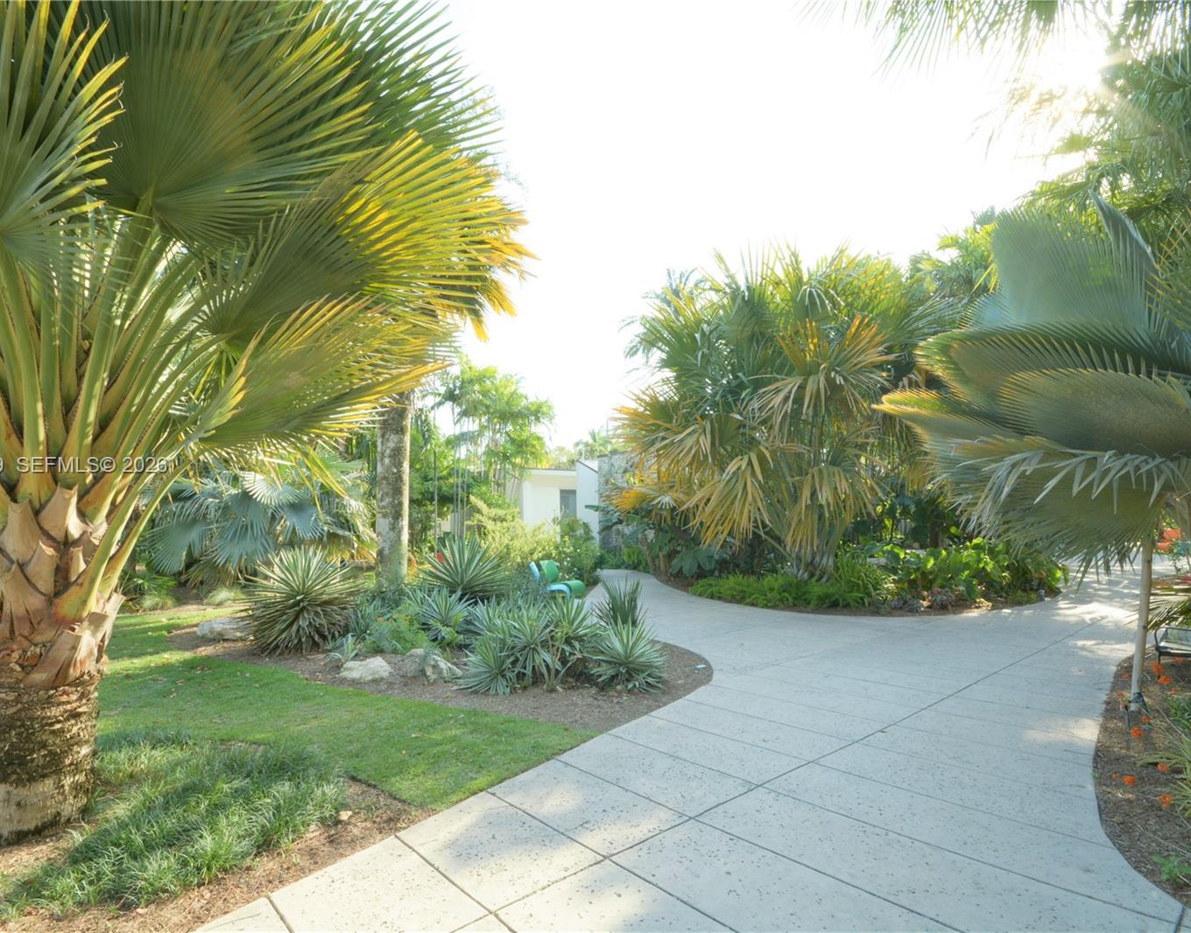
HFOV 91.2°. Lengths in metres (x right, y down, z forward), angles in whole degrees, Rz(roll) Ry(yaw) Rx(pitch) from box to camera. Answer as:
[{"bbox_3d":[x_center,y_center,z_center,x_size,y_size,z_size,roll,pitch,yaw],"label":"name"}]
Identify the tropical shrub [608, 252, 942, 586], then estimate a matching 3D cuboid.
[{"bbox_3d":[4.093,-1.104,12.800,7.100,7.200,6.200,0,-3,0],"label":"tropical shrub"}]

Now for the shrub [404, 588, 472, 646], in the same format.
[{"bbox_3d":[-1.965,1.889,7.300,0.820,0.750,0.800,0,-3,0],"label":"shrub"}]

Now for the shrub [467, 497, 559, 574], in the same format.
[{"bbox_3d":[-1.869,1.609,13.200,2.100,1.800,1.800,0,-3,0],"label":"shrub"}]

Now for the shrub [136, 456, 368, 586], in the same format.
[{"bbox_3d":[-7.163,1.223,12.300,4.700,2.700,4.000,0,-3,0],"label":"shrub"}]

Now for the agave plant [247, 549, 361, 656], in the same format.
[{"bbox_3d":[-3.512,1.628,7.000,1.380,1.220,1.300,0,-3,0],"label":"agave plant"}]

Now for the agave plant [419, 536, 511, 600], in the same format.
[{"bbox_3d":[-2.027,1.622,9.200,1.420,1.080,1.350,0,-3,0],"label":"agave plant"}]

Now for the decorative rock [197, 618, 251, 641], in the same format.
[{"bbox_3d":[-4.874,2.152,7.700,0.750,0.280,0.450,0,-3,0],"label":"decorative rock"}]

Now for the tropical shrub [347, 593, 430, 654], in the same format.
[{"bbox_3d":[-2.488,1.877,7.000,0.980,0.720,0.850,0,-3,0],"label":"tropical shrub"}]

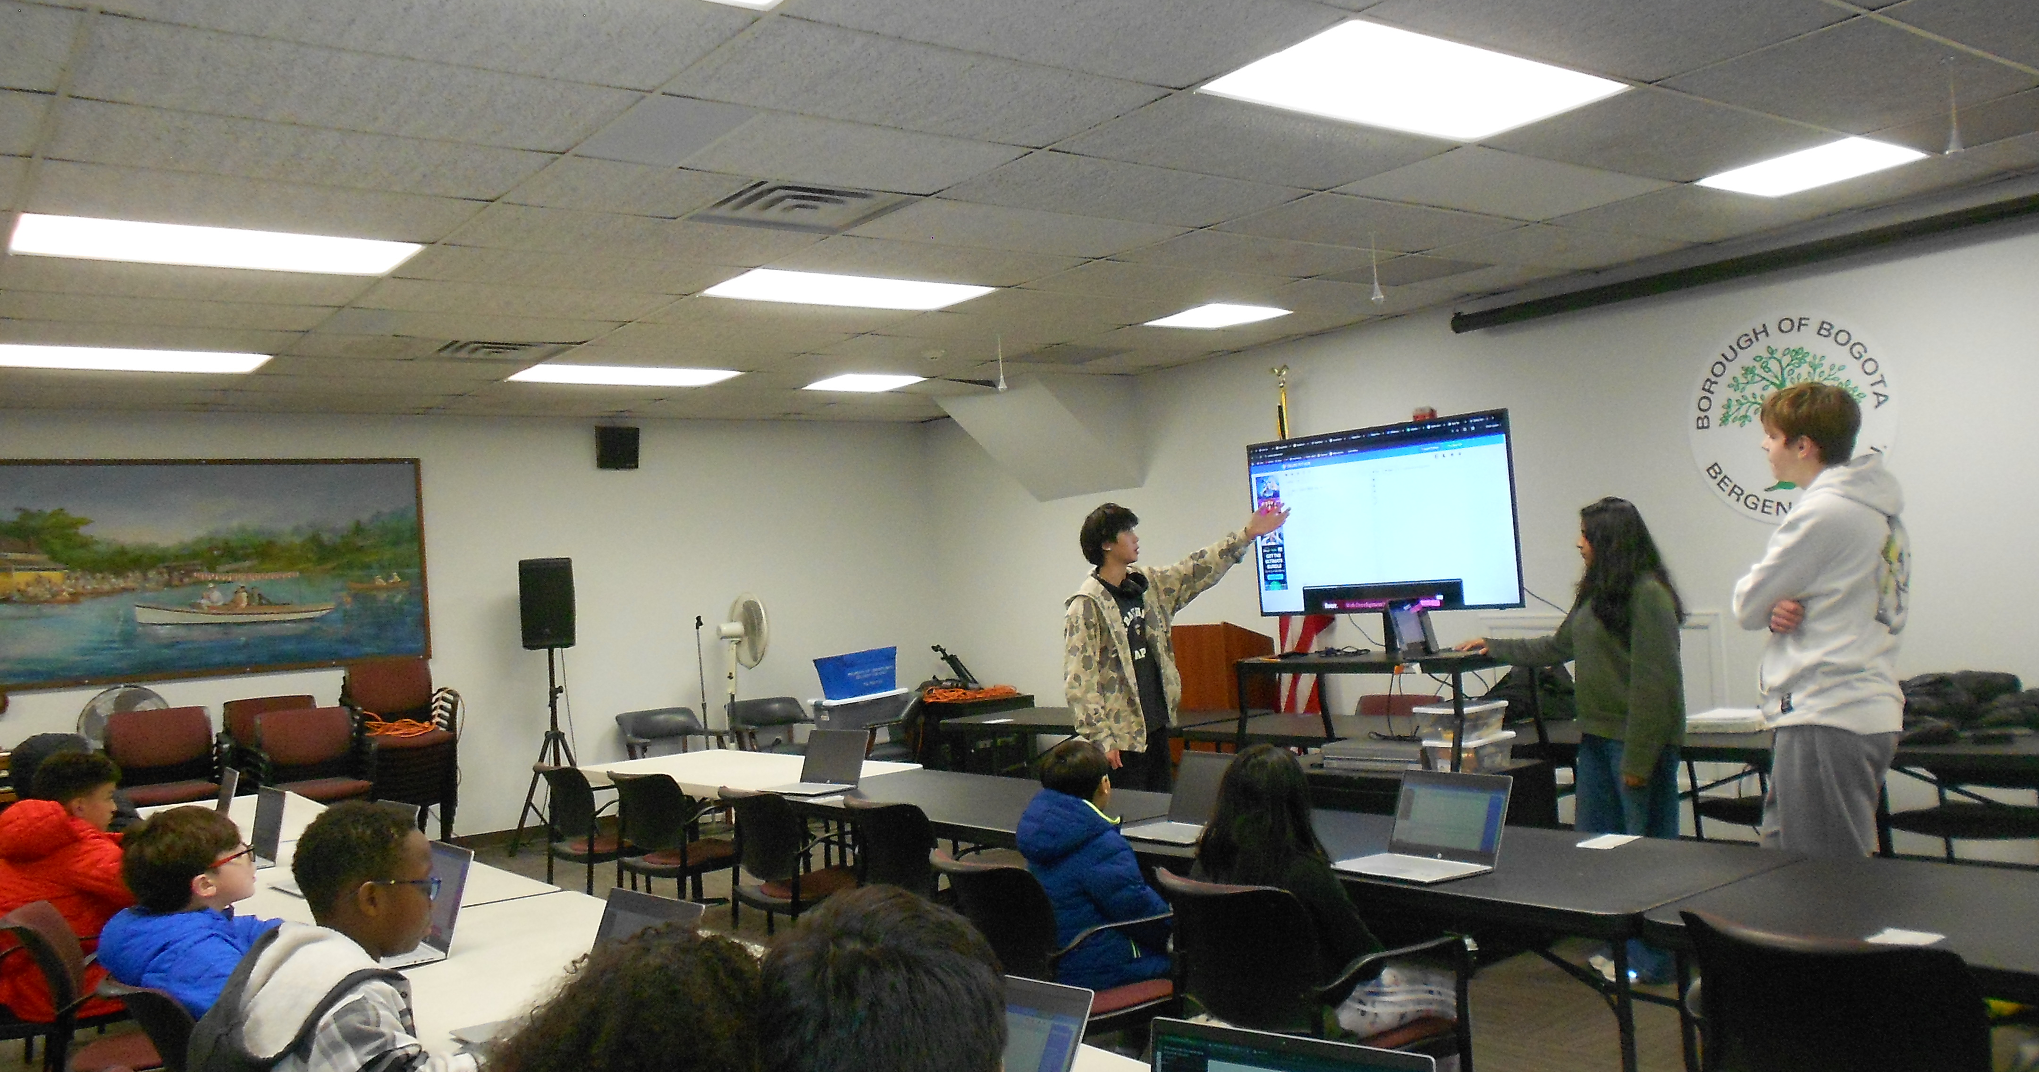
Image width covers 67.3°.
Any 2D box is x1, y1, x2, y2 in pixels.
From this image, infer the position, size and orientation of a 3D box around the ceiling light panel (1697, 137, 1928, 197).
[{"bbox_3d":[2.814,-1.308,5.458,0.600,0.050,0.600,-3,-2,-37],"label":"ceiling light panel"}]

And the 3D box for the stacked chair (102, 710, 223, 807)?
[{"bbox_3d":[-4.458,1.419,8.096,0.580,0.930,0.580,-3,-2,-37],"label":"stacked chair"}]

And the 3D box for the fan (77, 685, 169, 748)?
[{"bbox_3d":[-4.889,1.443,8.423,0.530,1.245,0.380,-3,-2,-37],"label":"fan"}]

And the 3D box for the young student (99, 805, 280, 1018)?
[{"bbox_3d":[-1.765,1.203,3.498,0.580,1.200,0.460,-2,-2,-45],"label":"young student"}]

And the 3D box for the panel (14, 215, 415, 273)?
[{"bbox_3d":[-2.677,-0.971,5.155,1.190,0.050,0.590,-3,-2,-37],"label":"panel"}]

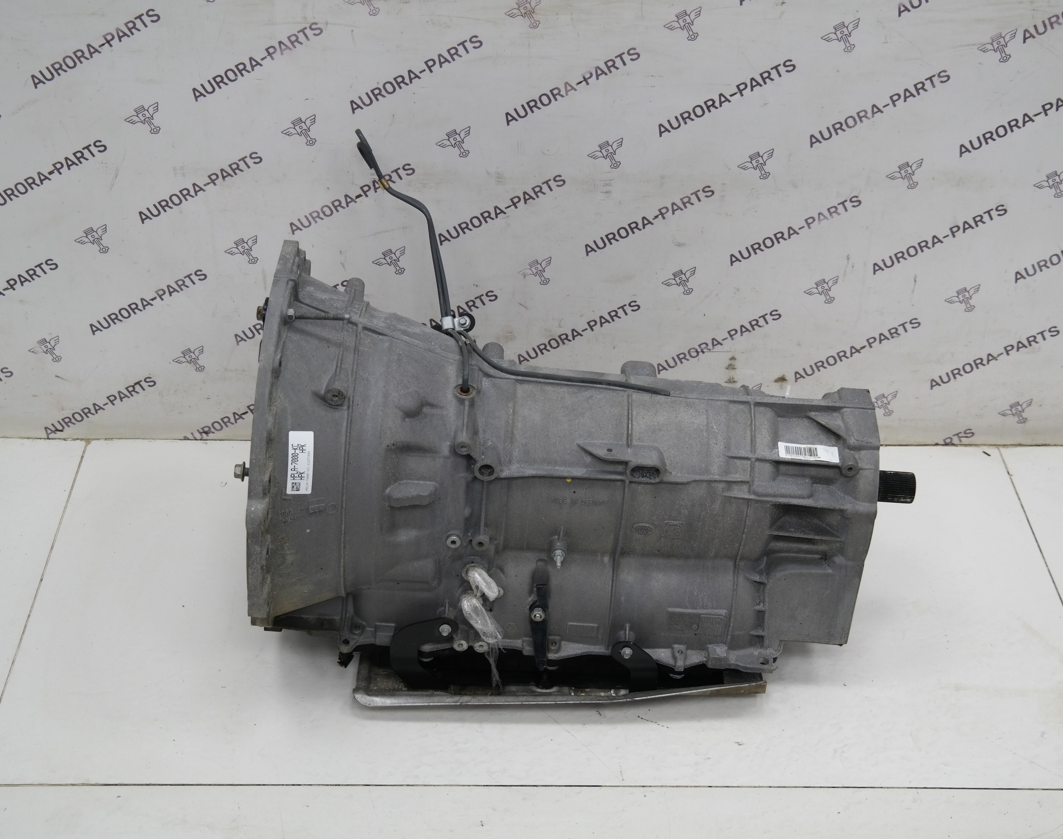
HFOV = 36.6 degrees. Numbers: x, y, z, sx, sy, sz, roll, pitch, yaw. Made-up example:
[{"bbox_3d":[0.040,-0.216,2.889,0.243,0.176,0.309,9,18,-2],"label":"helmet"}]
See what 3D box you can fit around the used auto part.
[{"bbox_3d":[0.049,-0.005,1.663,0.730,0.590,0.400,2,36,-4],"label":"used auto part"}]

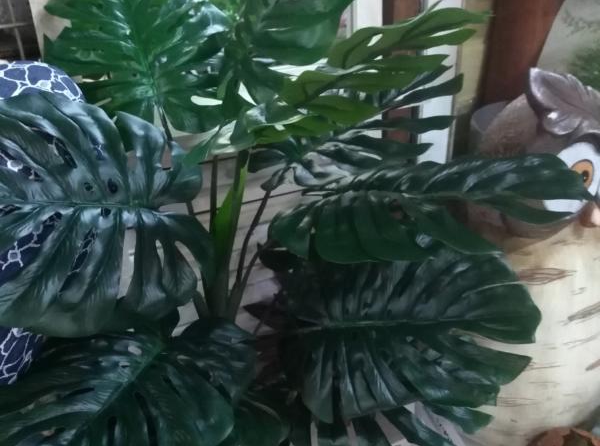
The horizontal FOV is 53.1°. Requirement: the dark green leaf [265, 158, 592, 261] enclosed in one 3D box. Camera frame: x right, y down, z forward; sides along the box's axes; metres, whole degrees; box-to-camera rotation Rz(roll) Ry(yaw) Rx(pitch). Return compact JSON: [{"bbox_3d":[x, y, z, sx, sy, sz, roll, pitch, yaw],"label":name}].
[{"bbox_3d":[0.142,-0.018,0.680,0.345,0.080,0.210,3,30,0],"label":"dark green leaf"}]

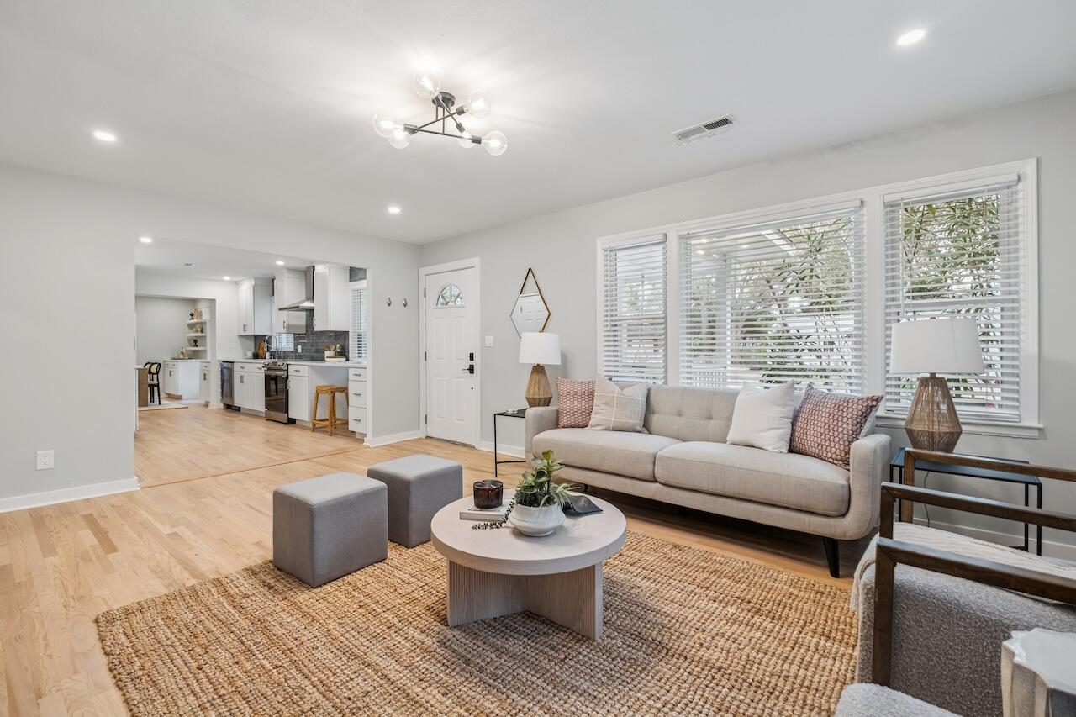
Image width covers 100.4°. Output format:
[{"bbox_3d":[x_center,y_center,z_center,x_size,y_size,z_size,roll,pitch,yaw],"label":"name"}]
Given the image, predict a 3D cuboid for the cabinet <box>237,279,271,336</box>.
[{"bbox_3d":[-5.428,-0.951,8.584,0.860,1.040,0.330,1,1,39],"label":"cabinet"}]

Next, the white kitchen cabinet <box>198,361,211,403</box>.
[{"bbox_3d":[-6.492,0.453,9.243,0.800,0.800,0.600,1,1,39],"label":"white kitchen cabinet"}]

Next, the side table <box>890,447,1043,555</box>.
[{"bbox_3d":[2.018,0.776,2.146,0.482,0.550,0.490,1,1,43],"label":"side table"}]

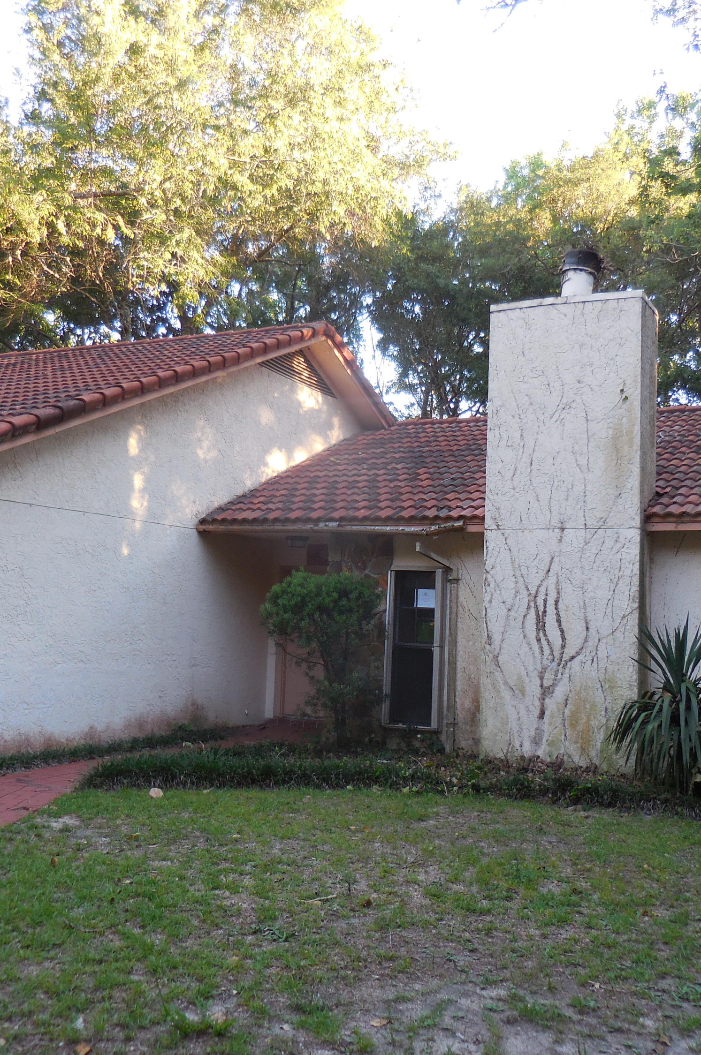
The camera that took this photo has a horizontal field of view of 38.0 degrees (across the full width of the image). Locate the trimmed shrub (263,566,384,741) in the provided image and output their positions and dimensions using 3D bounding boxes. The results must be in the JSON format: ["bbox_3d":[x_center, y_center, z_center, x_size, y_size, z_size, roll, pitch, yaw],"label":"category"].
[{"bbox_3d":[-0.272,1.518,11.897,1.443,2.080,1.405,2,-4,0],"label":"trimmed shrub"}]

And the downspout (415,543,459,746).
[{"bbox_3d":[1.002,1.385,11.736,0.422,2.408,0.347,0,-5,26],"label":"downspout"}]

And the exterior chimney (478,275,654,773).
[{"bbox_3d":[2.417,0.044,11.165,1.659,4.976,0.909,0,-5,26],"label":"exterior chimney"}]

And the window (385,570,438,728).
[{"bbox_3d":[0.756,1.430,12.024,0.677,1.831,0.120,0,-5,27],"label":"window"}]

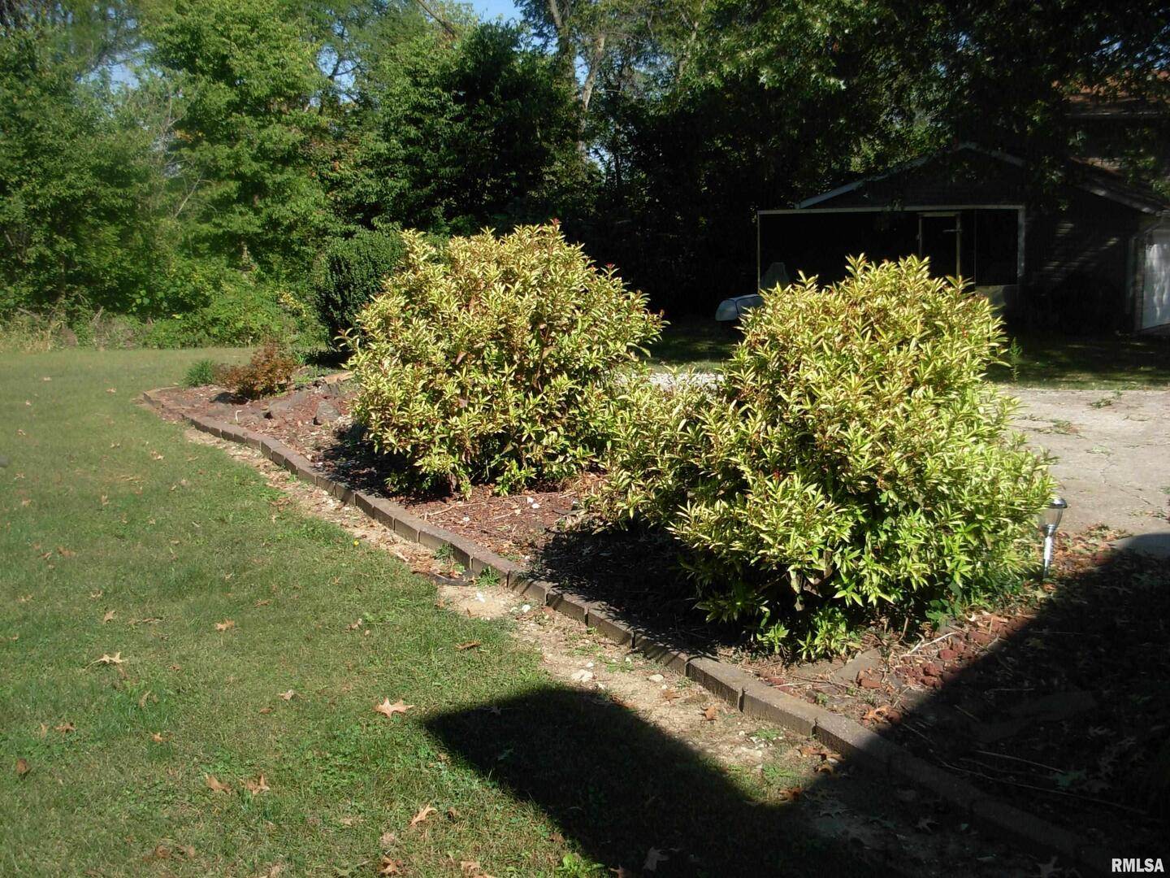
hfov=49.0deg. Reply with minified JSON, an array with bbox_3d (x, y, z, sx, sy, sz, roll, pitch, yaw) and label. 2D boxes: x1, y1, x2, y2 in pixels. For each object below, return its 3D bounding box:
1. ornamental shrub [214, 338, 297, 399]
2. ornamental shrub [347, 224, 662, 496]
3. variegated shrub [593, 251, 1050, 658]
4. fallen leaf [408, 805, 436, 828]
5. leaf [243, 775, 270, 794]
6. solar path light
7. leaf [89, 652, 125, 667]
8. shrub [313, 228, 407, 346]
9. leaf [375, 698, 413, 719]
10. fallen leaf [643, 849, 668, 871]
[{"bbox_3d":[-3.444,-0.773,13.361,0.820,0.570,0.700,-3,9,-14],"label":"ornamental shrub"},{"bbox_3d":[-0.540,-0.574,8.346,1.900,1.570,1.700,-2,9,-4],"label":"ornamental shrub"},{"bbox_3d":[0.969,-0.039,5.185,1.720,1.400,1.500,1,9,11],"label":"variegated shrub"},{"bbox_3d":[-0.434,0.996,3.409,0.060,0.030,0.110,2,9,17],"label":"fallen leaf"},{"bbox_3d":[-0.930,0.969,3.630,0.075,0.035,0.065,-3,9,-15],"label":"leaf"},{"bbox_3d":[2.004,0.434,5.536,0.115,0.345,0.115,5,10,19],"label":"solar path light"},{"bbox_3d":[-1.774,0.815,4.768,0.130,0.030,0.060,-4,9,-21],"label":"leaf"},{"bbox_3d":[-2.950,-2.013,18.081,1.800,1.700,1.700,-2,9,-9],"label":"shrub"},{"bbox_3d":[-0.625,0.882,4.208,0.130,0.025,0.090,-2,9,-9],"label":"leaf"},{"bbox_3d":[0.174,1.028,3.159,0.070,0.020,0.080,-1,9,3],"label":"fallen leaf"}]

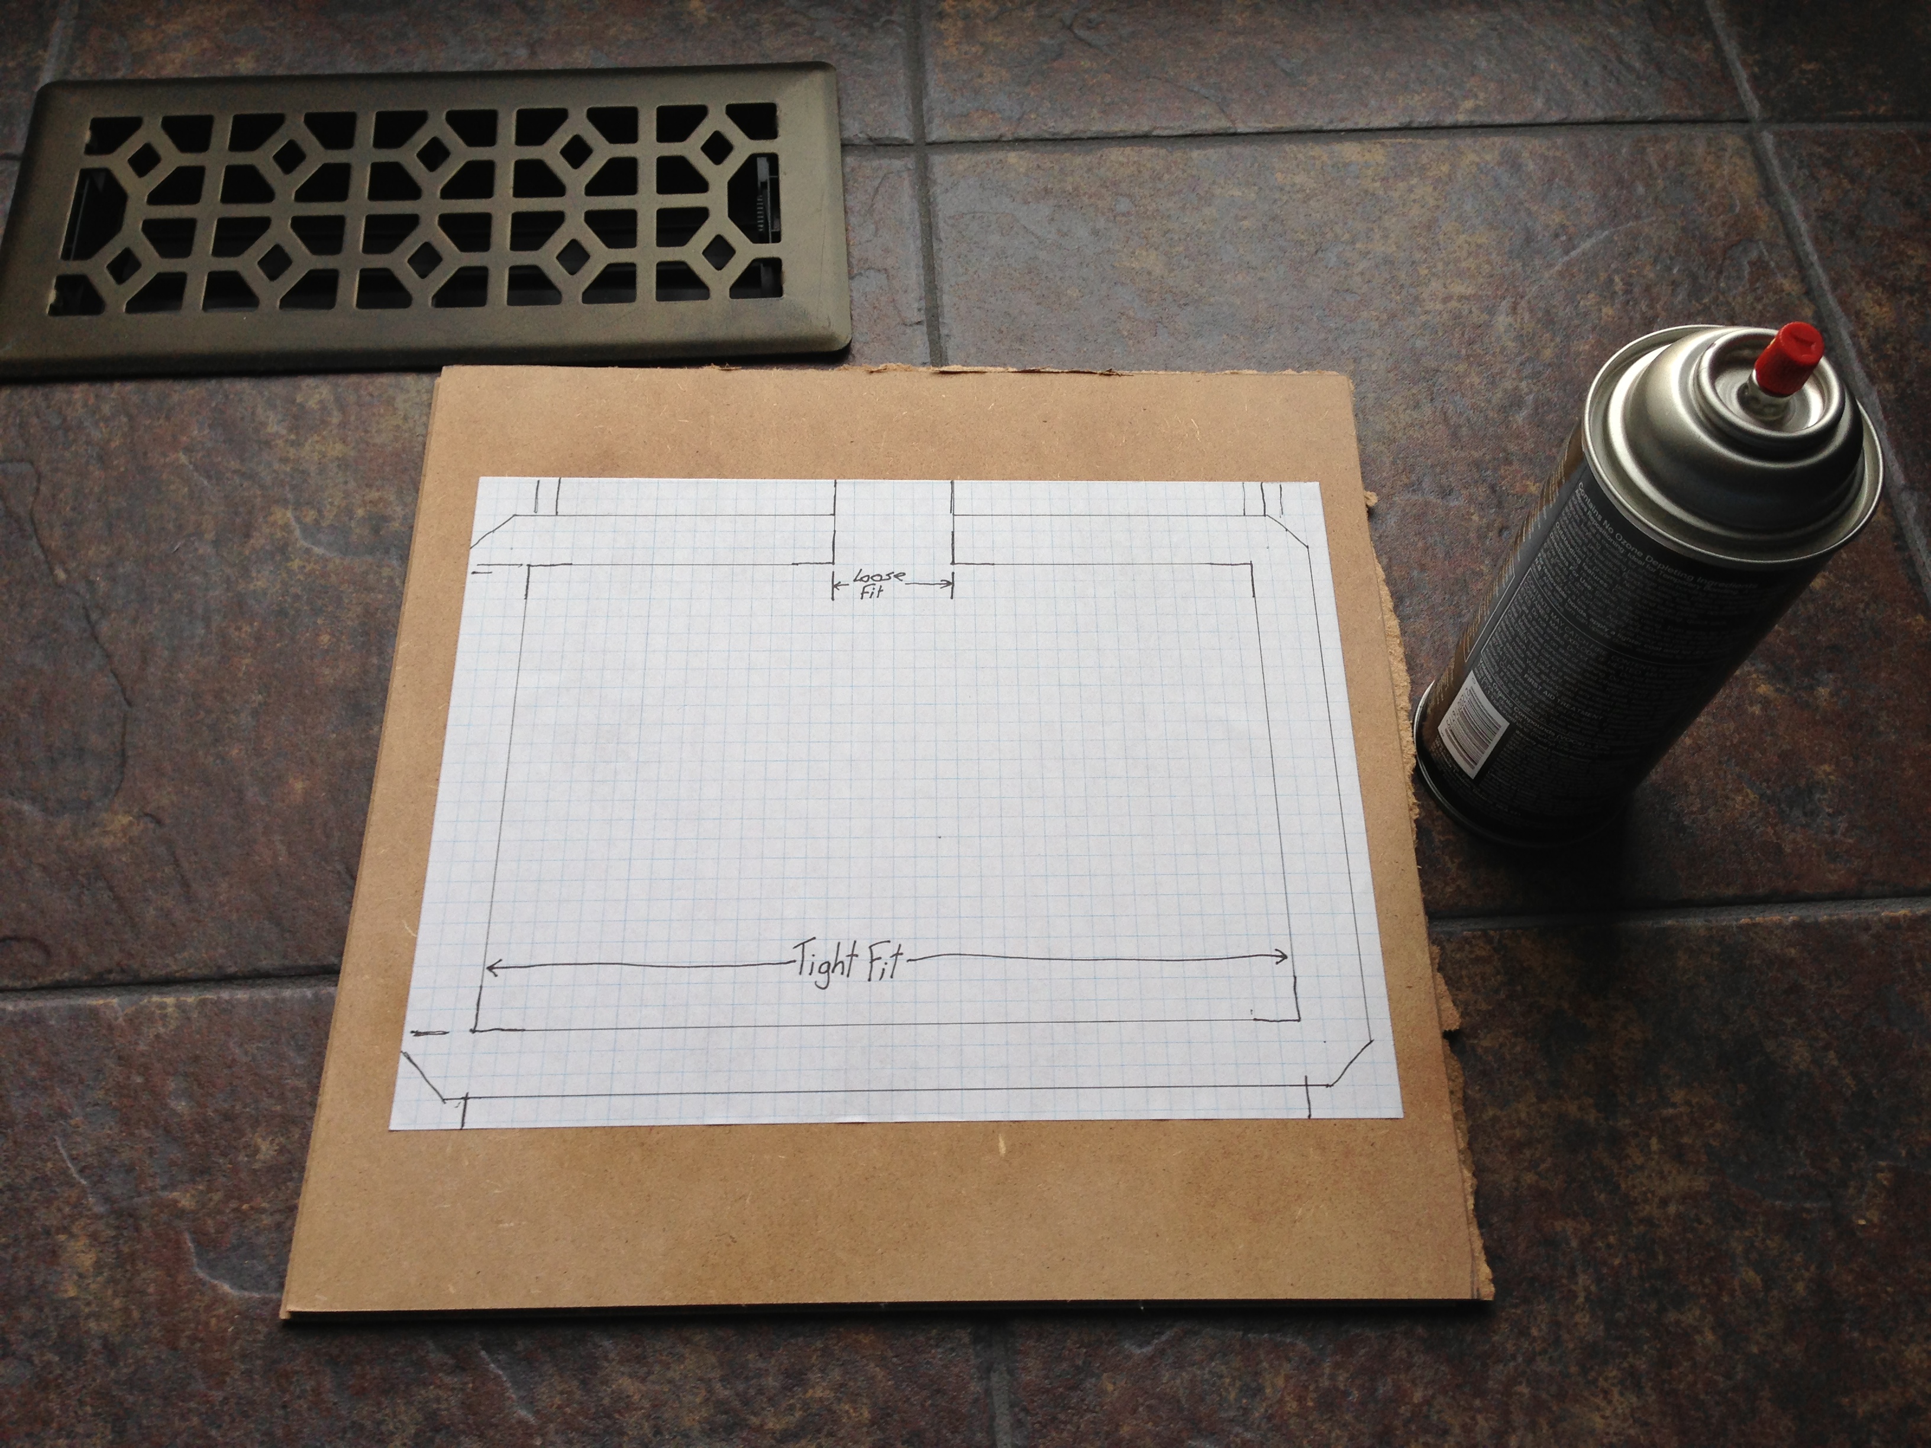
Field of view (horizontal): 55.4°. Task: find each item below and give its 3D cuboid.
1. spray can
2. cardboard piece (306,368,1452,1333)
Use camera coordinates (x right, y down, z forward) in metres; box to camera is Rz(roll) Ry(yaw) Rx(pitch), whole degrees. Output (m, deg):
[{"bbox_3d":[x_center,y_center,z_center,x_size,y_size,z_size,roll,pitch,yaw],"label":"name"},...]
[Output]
[{"bbox_3d":[0.178,-0.037,0.489,0.069,0.199,0.069,1,62,-2],"label":"spray can"},{"bbox_3d":[-0.021,0.017,0.561,0.320,0.006,0.313,0,62,-2],"label":"cardboard piece"}]

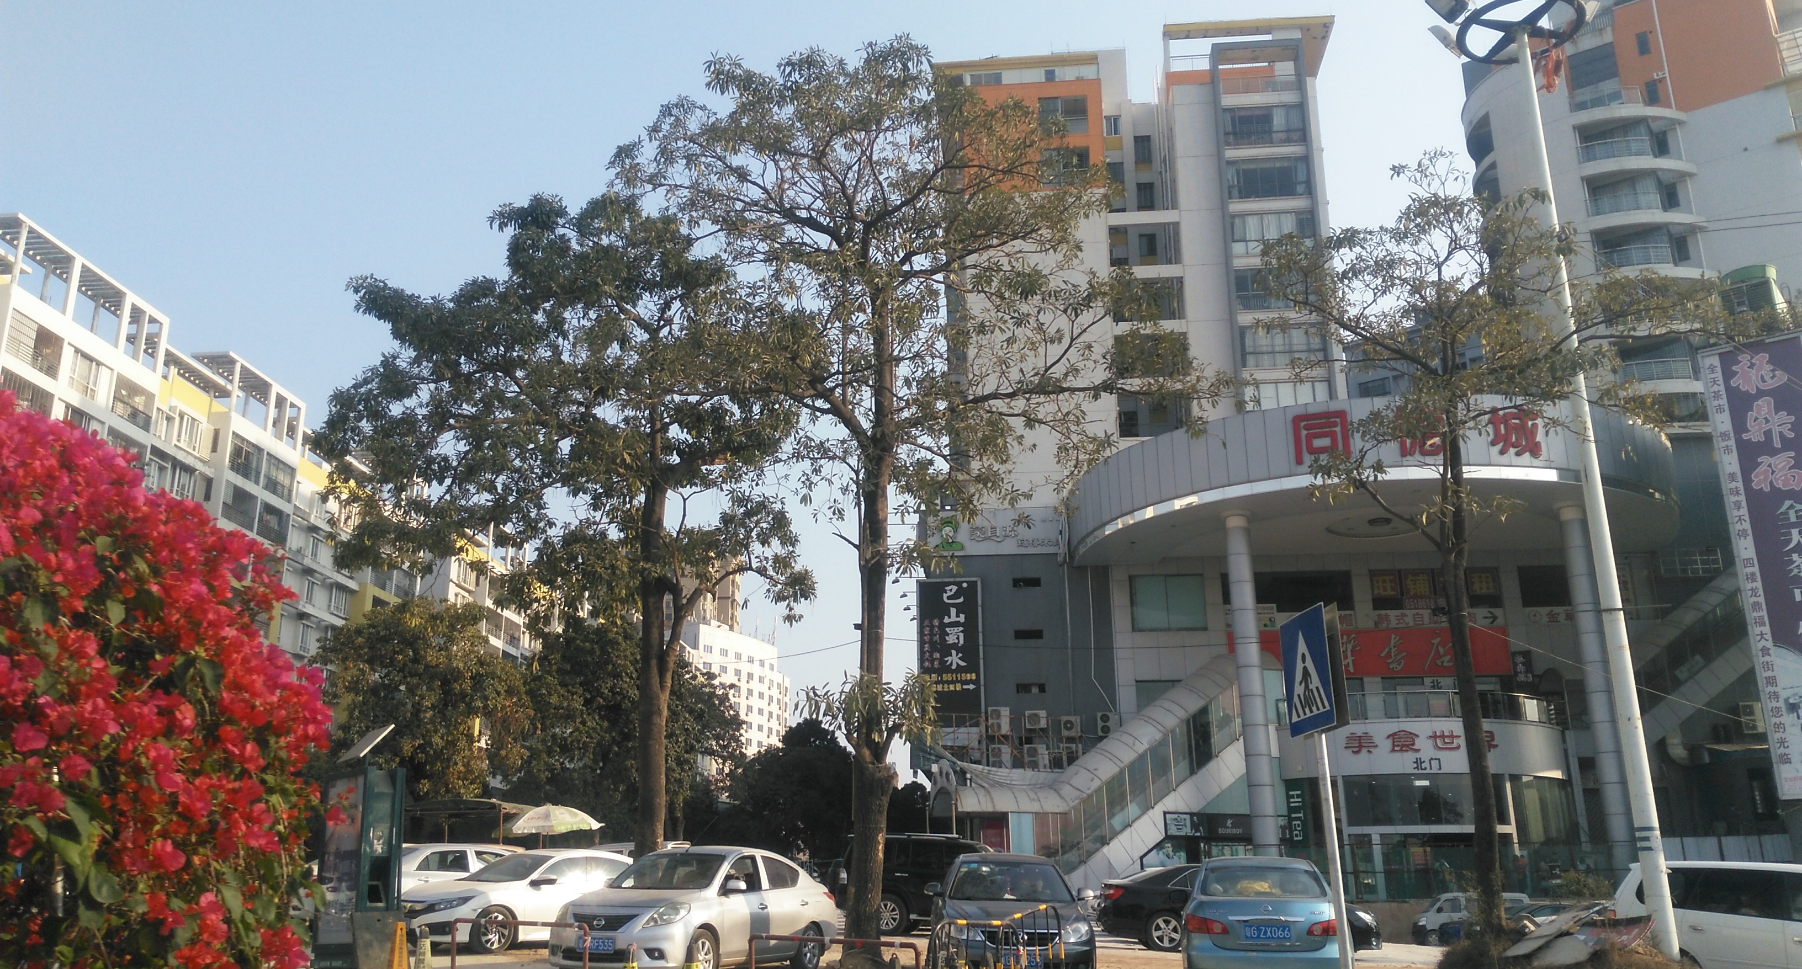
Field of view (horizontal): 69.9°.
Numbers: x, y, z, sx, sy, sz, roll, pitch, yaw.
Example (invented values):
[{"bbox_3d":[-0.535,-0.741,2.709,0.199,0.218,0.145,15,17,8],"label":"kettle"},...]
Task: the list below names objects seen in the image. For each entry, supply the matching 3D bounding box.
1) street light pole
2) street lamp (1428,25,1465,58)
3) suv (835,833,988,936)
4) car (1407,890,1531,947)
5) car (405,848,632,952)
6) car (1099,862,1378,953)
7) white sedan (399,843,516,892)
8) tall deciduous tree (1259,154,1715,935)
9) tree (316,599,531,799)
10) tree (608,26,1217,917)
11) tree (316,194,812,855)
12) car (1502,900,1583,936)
[{"bbox_3d":[7.348,-0.291,13.778,0.240,10.500,0.240,0,-16,0],"label":"street light pole"},{"bbox_3d":[6.630,-5.380,15.700,0.220,0.500,0.450,-46,-27,6],"label":"street lamp"},{"bbox_3d":[0.913,8.073,26.199,4.800,1.880,1.870,0,-16,-3],"label":"suv"},{"bbox_3d":[20.150,15.350,45.600,4.150,1.850,1.660,-4,-17,11],"label":"car"},{"bbox_3d":[-5.130,6.030,18.850,1.800,1.430,4.600,-13,-21,34],"label":"car"},{"bbox_3d":[5.919,7.526,23.188,4.820,1.470,1.820,-2,-16,3],"label":"car"},{"bbox_3d":[-7.420,6.570,21.000,1.760,1.480,4.500,-13,-21,34],"label":"white sedan"},{"bbox_3d":[7.466,0.354,15.445,5.835,9.641,5.200,-1,-16,0],"label":"tall deciduous tree"},{"bbox_3d":[-12.190,6.753,32.419,5.701,7.846,5.600,-1,-16,0],"label":"tree"},{"bbox_3d":[0.214,-0.492,18.821,9.190,13.961,8.500,-1,-16,0],"label":"tree"},{"bbox_3d":[-6.965,0.957,26.022,10.293,15.117,9.500,-1,-16,0],"label":"tree"},{"bbox_3d":[21.500,15.050,44.100,4.500,1.470,1.760,1,-17,-5],"label":"car"}]

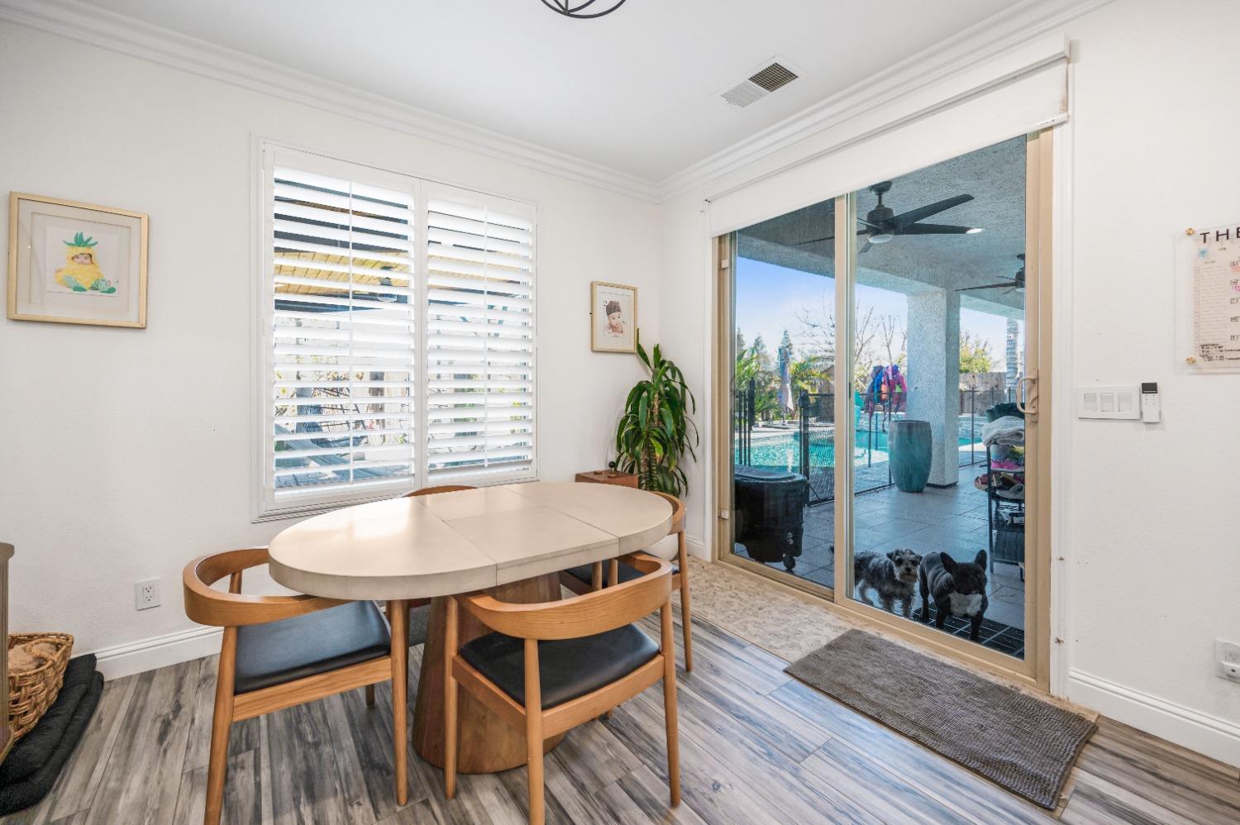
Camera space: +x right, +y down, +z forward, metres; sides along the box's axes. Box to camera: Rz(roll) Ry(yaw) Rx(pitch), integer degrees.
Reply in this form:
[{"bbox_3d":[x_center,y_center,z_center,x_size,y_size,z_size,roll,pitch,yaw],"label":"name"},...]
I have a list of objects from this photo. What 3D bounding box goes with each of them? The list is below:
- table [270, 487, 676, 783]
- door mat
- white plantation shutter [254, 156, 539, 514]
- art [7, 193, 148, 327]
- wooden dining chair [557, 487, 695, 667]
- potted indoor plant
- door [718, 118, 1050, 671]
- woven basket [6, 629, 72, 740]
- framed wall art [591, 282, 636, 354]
[{"bbox_3d":[-0.468,0.770,1.860,1.410,0.770,1.039,-1,2,-34],"label":"table"},{"bbox_3d":[1.246,1.138,1.957,0.600,0.020,0.905,-1,2,-36],"label":"door mat"},{"bbox_3d":[-1.151,-0.419,2.766,1.476,1.798,0.080,-1,2,-36],"label":"white plantation shutter"},{"bbox_3d":[-2.211,-0.612,1.976,0.400,0.495,0.030,-1,2,-36],"label":"art"},{"bbox_3d":[-0.013,0.767,2.182,0.525,0.745,0.585,-1,2,-36],"label":"wooden dining chair"},{"bbox_3d":[0.241,0.279,3.457,0.570,1.620,0.570,0,2,0],"label":"potted indoor plant"},{"bbox_3d":[1.256,-0.077,2.686,0.120,2.360,1.800,-1,2,-36],"label":"door"},{"bbox_3d":[-2.201,0.961,1.597,0.470,0.250,0.400,-1,2,-36],"label":"woven basket"},{"bbox_3d":[-0.029,-0.698,3.579,0.405,0.505,0.030,-1,2,-36],"label":"framed wall art"}]

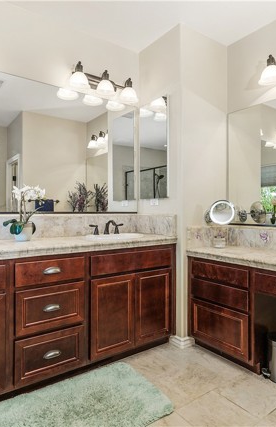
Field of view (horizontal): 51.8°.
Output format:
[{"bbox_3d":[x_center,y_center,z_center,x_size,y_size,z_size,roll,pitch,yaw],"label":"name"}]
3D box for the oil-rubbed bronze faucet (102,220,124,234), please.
[{"bbox_3d":[-0.186,0.126,2.518,0.192,0.121,0.160,0,1,-36],"label":"oil-rubbed bronze faucet"}]

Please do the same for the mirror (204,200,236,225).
[{"bbox_3d":[0.733,-0.009,2.539,0.268,0.210,0.147,0,0,24],"label":"mirror"}]

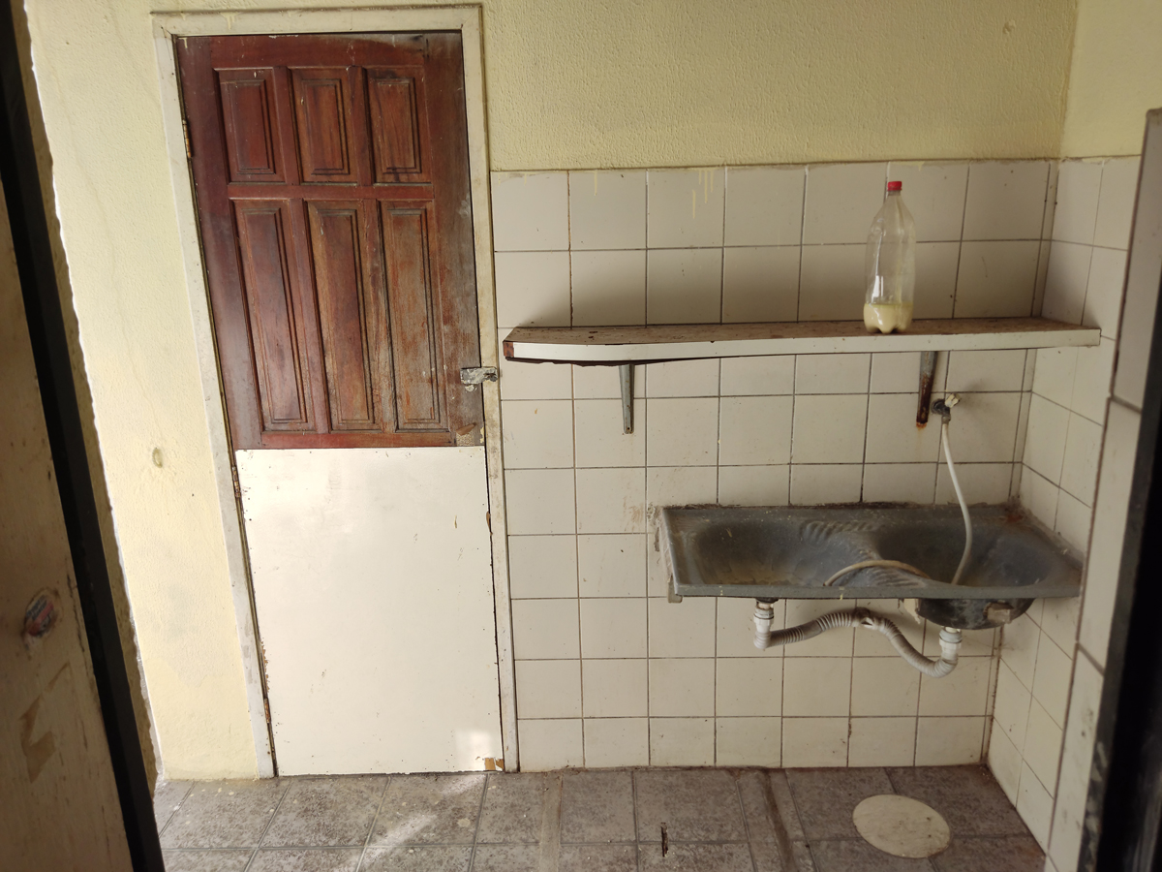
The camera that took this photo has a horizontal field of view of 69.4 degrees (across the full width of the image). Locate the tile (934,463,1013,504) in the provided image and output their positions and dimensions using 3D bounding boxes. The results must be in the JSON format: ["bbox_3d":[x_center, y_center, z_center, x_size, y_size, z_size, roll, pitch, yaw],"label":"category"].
[{"bbox_3d":[1.091,0.169,2.335,0.200,0.197,0.010,-1,15,2],"label":"tile"}]

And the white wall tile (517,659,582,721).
[{"bbox_3d":[-0.096,0.757,2.528,0.194,0.195,0.010,-1,15,2],"label":"white wall tile"}]

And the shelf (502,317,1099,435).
[{"bbox_3d":[0.511,-0.122,2.121,1.375,0.298,0.277,-1,16,3],"label":"shelf"}]

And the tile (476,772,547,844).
[{"bbox_3d":[-0.198,1.078,2.434,0.180,0.010,0.298,-1,15,2],"label":"tile"}]

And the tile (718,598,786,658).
[{"bbox_3d":[0.494,0.555,2.440,0.198,0.197,0.009,-1,15,2],"label":"tile"}]

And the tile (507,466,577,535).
[{"bbox_3d":[-0.113,0.188,2.385,0.200,0.197,0.010,-1,15,2],"label":"tile"}]

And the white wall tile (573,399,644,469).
[{"bbox_3d":[0.082,-0.008,2.317,0.197,0.195,0.010,-1,15,2],"label":"white wall tile"}]

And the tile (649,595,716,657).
[{"bbox_3d":[0.298,0.563,2.472,0.200,0.197,0.010,-1,15,2],"label":"tile"}]

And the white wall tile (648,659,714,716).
[{"bbox_3d":[0.300,0.748,2.497,0.198,0.197,0.009,-1,15,2],"label":"white wall tile"}]

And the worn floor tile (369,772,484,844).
[{"bbox_3d":[-0.439,1.086,2.441,0.297,0.010,0.297,-1,15,2],"label":"worn floor tile"}]

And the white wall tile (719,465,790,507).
[{"bbox_3d":[0.487,0.179,2.350,0.198,0.197,0.010,-1,16,3],"label":"white wall tile"}]

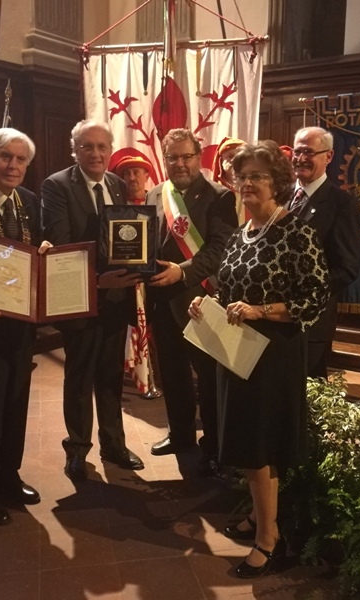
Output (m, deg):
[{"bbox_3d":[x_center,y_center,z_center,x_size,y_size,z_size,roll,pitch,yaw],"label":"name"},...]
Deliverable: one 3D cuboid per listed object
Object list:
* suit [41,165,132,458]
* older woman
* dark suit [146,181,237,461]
[{"bbox_3d":[-0.460,0.103,3.154,0.510,1.500,0.370,-4,11,-25],"label":"suit"},{"bbox_3d":[0.312,0.222,2.440,0.440,1.645,0.500,-8,13,-39],"label":"older woman"},{"bbox_3d":[0.060,0.098,3.297,0.530,1.470,0.400,6,11,28],"label":"dark suit"}]

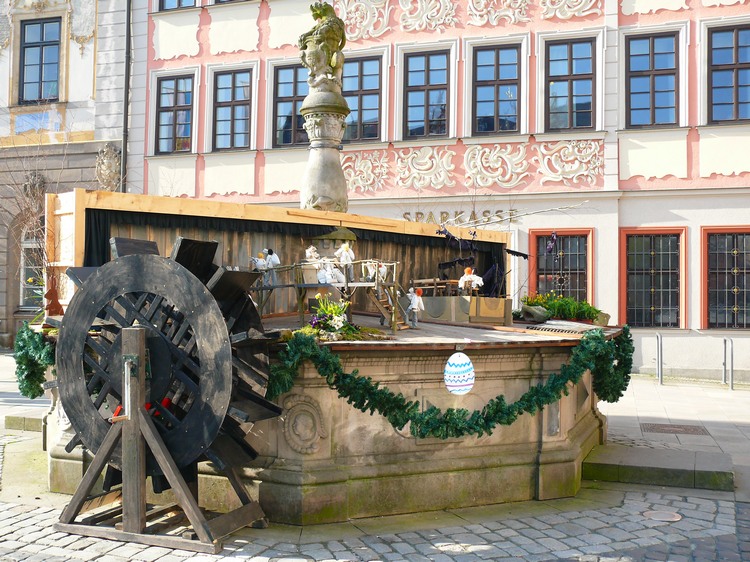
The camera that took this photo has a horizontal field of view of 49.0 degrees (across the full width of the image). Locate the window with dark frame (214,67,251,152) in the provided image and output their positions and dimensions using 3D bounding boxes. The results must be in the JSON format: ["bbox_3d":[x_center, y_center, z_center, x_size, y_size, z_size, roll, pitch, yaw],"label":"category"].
[{"bbox_3d":[-3.439,-4.130,20.000,1.018,1.946,0.150,0,-2,19],"label":"window with dark frame"}]

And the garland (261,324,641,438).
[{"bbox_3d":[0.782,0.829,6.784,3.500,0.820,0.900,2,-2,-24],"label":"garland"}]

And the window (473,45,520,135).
[{"bbox_3d":[2.538,-3.952,17.091,1.002,1.858,0.140,0,-2,19],"label":"window"}]

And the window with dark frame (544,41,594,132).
[{"bbox_3d":[3.951,-3.951,16.609,1.002,1.858,0.140,0,-2,19],"label":"window with dark frame"}]

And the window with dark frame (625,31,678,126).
[{"bbox_3d":[5.727,-4.114,16.981,1.042,1.946,0.150,0,-2,19],"label":"window with dark frame"}]

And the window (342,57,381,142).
[{"bbox_3d":[-0.320,-3.954,18.063,1.002,1.858,0.140,0,-2,19],"label":"window"}]

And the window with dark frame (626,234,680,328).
[{"bbox_3d":[5.685,0.004,16.804,1.034,1.902,0.150,0,-2,19],"label":"window with dark frame"}]

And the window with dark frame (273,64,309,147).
[{"bbox_3d":[-1.897,-4.129,19.461,1.041,1.946,0.150,0,-2,19],"label":"window with dark frame"}]

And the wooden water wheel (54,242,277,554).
[{"bbox_3d":[-1.518,0.701,5.732,1.740,2.020,0.730,0,-2,23],"label":"wooden water wheel"}]

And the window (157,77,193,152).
[{"bbox_3d":[-4.741,-3.957,19.569,1.002,1.858,0.140,0,-2,19],"label":"window"}]

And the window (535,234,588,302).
[{"bbox_3d":[3.760,0.001,16.512,0.982,1.811,0.140,0,-2,19],"label":"window"}]

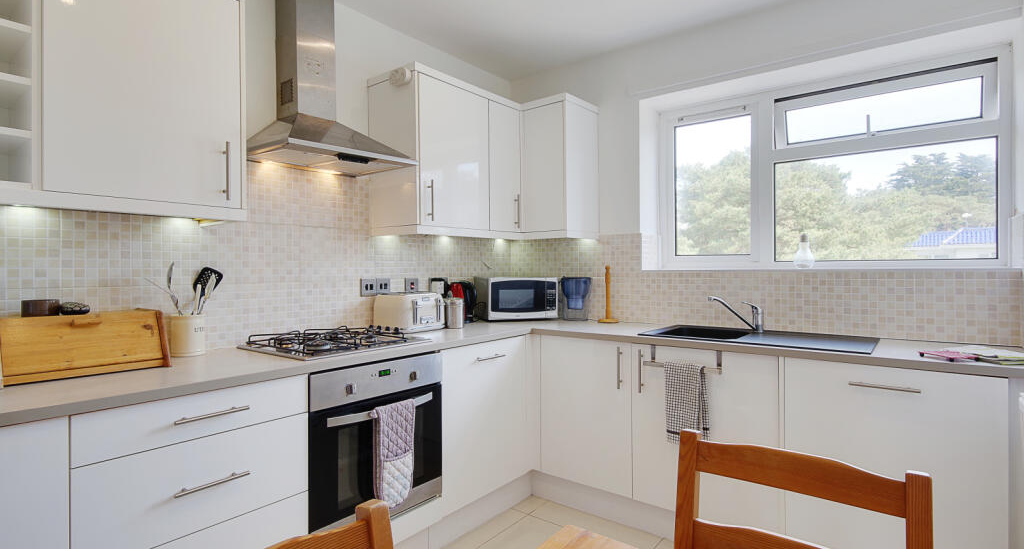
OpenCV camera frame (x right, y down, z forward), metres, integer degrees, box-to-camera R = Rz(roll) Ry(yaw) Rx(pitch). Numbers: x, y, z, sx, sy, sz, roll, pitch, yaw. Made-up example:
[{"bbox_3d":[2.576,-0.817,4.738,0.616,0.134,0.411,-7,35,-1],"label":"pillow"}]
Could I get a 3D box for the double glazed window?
[{"bbox_3d":[1.530,-0.503,2.673,1.540,0.950,0.075,0,0,38],"label":"double glazed window"}]

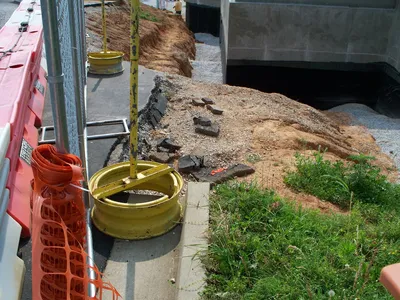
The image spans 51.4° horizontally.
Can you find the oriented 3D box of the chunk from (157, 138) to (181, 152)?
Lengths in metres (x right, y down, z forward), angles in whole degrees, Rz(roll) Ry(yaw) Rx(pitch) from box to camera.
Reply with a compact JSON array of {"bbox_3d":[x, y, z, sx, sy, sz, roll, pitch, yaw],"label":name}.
[{"bbox_3d":[-0.270,-0.037,3.598,0.180,0.075,0.127,9,26,18],"label":"chunk"}]

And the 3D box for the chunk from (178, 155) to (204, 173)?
[{"bbox_3d":[-0.068,0.103,3.222,0.165,0.075,0.144,-6,25,-14],"label":"chunk"}]

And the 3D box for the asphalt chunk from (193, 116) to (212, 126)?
[{"bbox_3d":[0.025,-0.285,4.187,0.175,0.060,0.115,7,25,14],"label":"asphalt chunk"}]

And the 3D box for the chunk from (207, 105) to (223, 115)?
[{"bbox_3d":[0.163,-0.452,4.638,0.165,0.050,0.109,15,28,29],"label":"chunk"}]

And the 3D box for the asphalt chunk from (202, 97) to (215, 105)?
[{"bbox_3d":[0.101,-0.587,4.965,0.125,0.045,0.092,15,28,29],"label":"asphalt chunk"}]

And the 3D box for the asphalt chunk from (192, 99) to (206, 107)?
[{"bbox_3d":[-0.006,-0.560,4.903,0.140,0.045,0.103,11,27,23],"label":"asphalt chunk"}]

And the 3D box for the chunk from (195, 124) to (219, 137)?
[{"bbox_3d":[0.072,-0.186,4.000,0.225,0.055,0.149,7,25,14],"label":"chunk"}]

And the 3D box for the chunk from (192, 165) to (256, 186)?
[{"bbox_3d":[0.170,0.177,3.045,0.435,0.050,0.172,-6,25,-13],"label":"chunk"}]

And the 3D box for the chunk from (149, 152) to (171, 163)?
[{"bbox_3d":[-0.328,0.061,3.411,0.155,0.050,0.103,10,26,20],"label":"chunk"}]

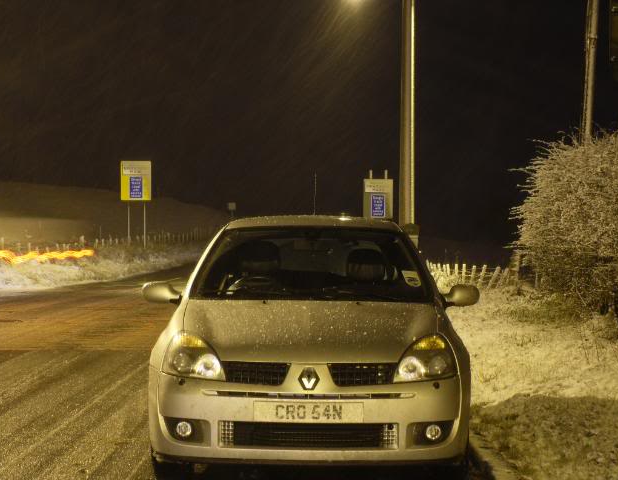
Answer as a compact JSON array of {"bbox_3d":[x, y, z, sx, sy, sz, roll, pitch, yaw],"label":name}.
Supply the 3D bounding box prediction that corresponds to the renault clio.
[{"bbox_3d":[0.022,0.535,9.330,1.780,1.420,3.810,1,0,1],"label":"renault clio"}]

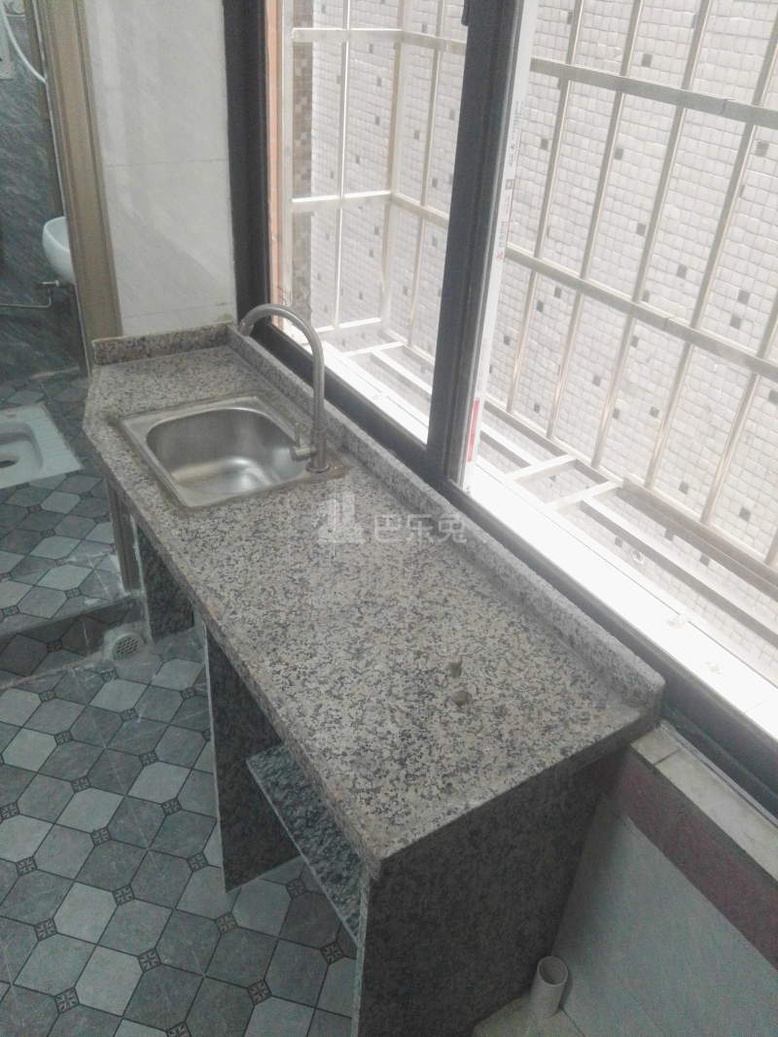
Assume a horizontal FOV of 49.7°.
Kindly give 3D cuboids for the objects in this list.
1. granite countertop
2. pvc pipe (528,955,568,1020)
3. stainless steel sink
[{"bbox_3d":[-0.191,-0.040,1.437,0.431,0.087,1.345,-17,39,-28],"label":"granite countertop"},{"bbox_3d":[0.270,0.799,1.428,0.051,0.102,0.051,3,33,-2],"label":"pvc pipe"},{"bbox_3d":[-0.308,-0.077,1.631,0.289,0.155,0.350,-17,39,-28],"label":"stainless steel sink"}]

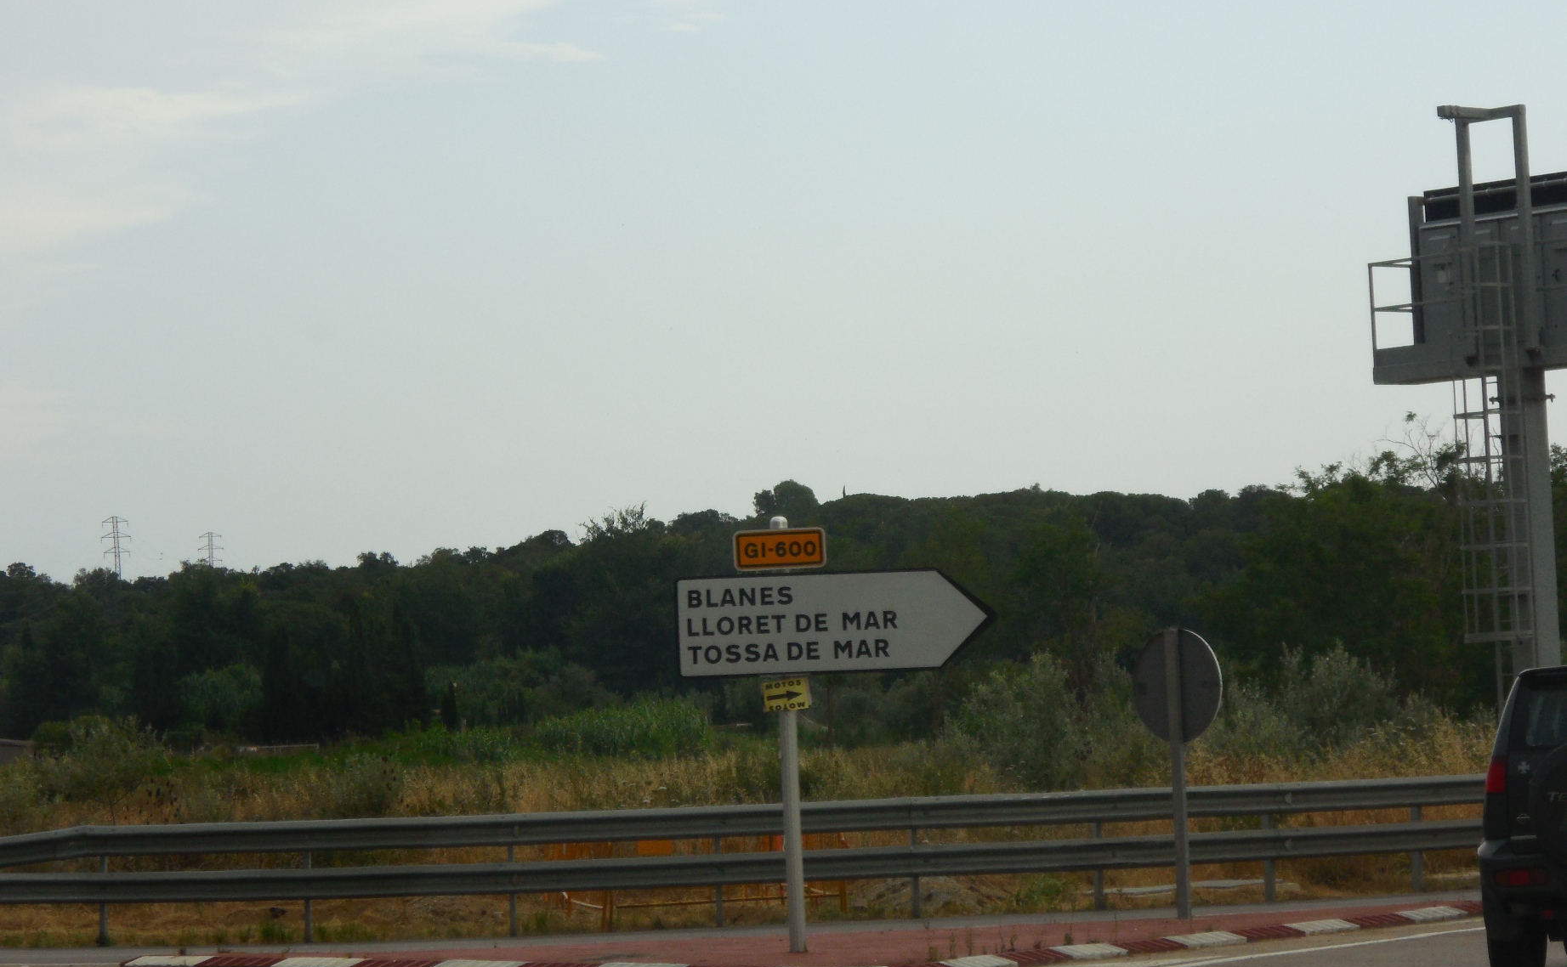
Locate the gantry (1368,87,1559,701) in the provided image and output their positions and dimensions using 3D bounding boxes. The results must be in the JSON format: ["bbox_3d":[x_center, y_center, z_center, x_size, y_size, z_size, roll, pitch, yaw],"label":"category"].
[{"bbox_3d":[8.579,-0.014,52.377,3.900,8.690,1.600,-6,-5,42],"label":"gantry"}]

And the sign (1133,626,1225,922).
[{"bbox_3d":[3.161,2.324,38.000,0.900,2.360,0.120,-6,-5,43],"label":"sign"}]

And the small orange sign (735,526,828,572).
[{"bbox_3d":[-0.018,0.476,34.200,0.640,0.290,0.060,-2,-4,-1],"label":"small orange sign"}]

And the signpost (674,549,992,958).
[{"bbox_3d":[0.421,1.881,34.050,2.250,2.920,0.170,-2,-4,-1],"label":"signpost"}]

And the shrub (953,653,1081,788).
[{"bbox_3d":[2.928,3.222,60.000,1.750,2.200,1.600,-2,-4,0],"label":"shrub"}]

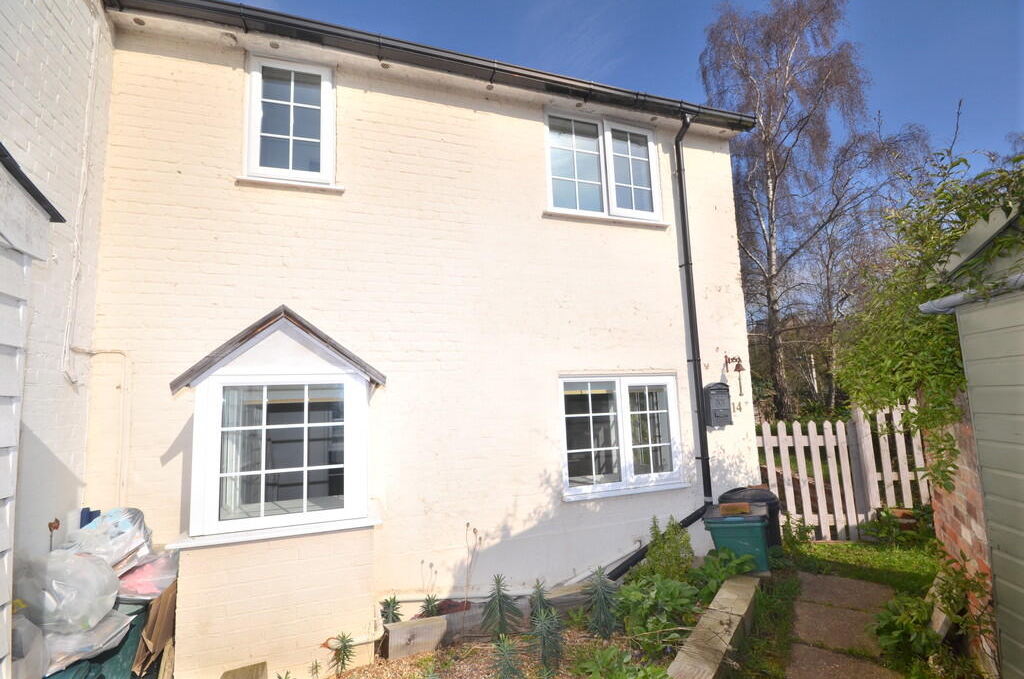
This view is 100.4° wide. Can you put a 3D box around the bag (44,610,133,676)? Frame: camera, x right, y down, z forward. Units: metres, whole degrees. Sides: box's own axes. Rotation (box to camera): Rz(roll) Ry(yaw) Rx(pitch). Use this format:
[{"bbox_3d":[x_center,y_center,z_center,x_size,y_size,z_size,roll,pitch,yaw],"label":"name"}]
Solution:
[{"bbox_3d":[-1.878,1.298,1.895,0.350,0.180,0.420,0,-5,-18],"label":"bag"}]

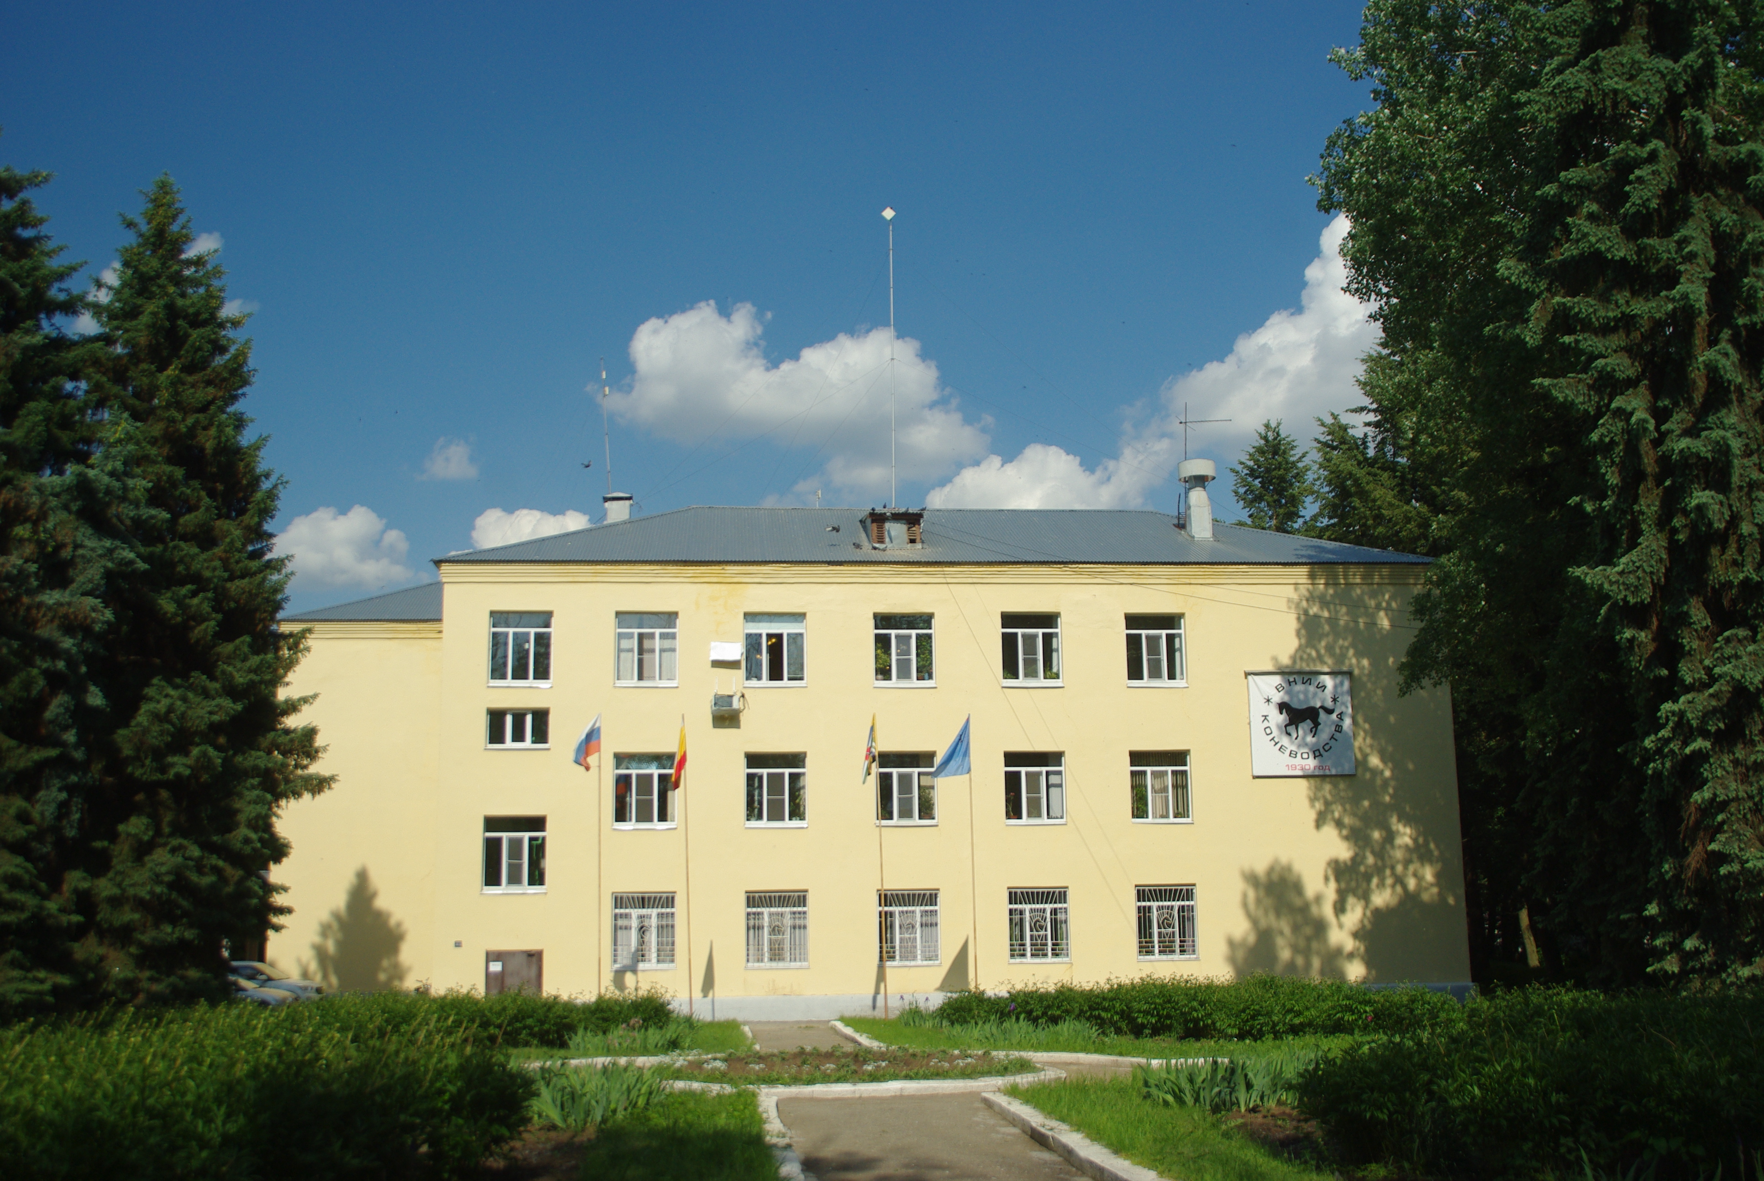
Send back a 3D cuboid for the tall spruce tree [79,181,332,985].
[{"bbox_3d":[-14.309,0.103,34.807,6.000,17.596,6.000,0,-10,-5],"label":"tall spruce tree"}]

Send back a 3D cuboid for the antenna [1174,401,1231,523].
[{"bbox_3d":[8.863,-3.498,48.522,1.420,3.500,1.600,-3,-11,13],"label":"antenna"}]

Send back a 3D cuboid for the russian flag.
[{"bbox_3d":[-6.257,3.247,37.526,0.616,1.220,0.300,0,-10,-5],"label":"russian flag"}]

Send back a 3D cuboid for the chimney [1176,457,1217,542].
[{"bbox_3d":[8.410,-2.303,47.228,1.000,2.240,1.100,0,-10,-5],"label":"chimney"}]

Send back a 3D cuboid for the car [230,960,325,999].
[{"bbox_3d":[-16.365,10.179,44.527,4.200,1.450,1.700,0,-10,-3],"label":"car"}]

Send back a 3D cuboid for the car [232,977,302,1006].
[{"bbox_3d":[-15.444,9.338,40.068,4.200,1.450,1.700,0,-10,-3],"label":"car"}]

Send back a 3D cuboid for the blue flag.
[{"bbox_3d":[1.499,3.393,38.254,0.842,1.340,0.250,0,-10,-5],"label":"blue flag"}]

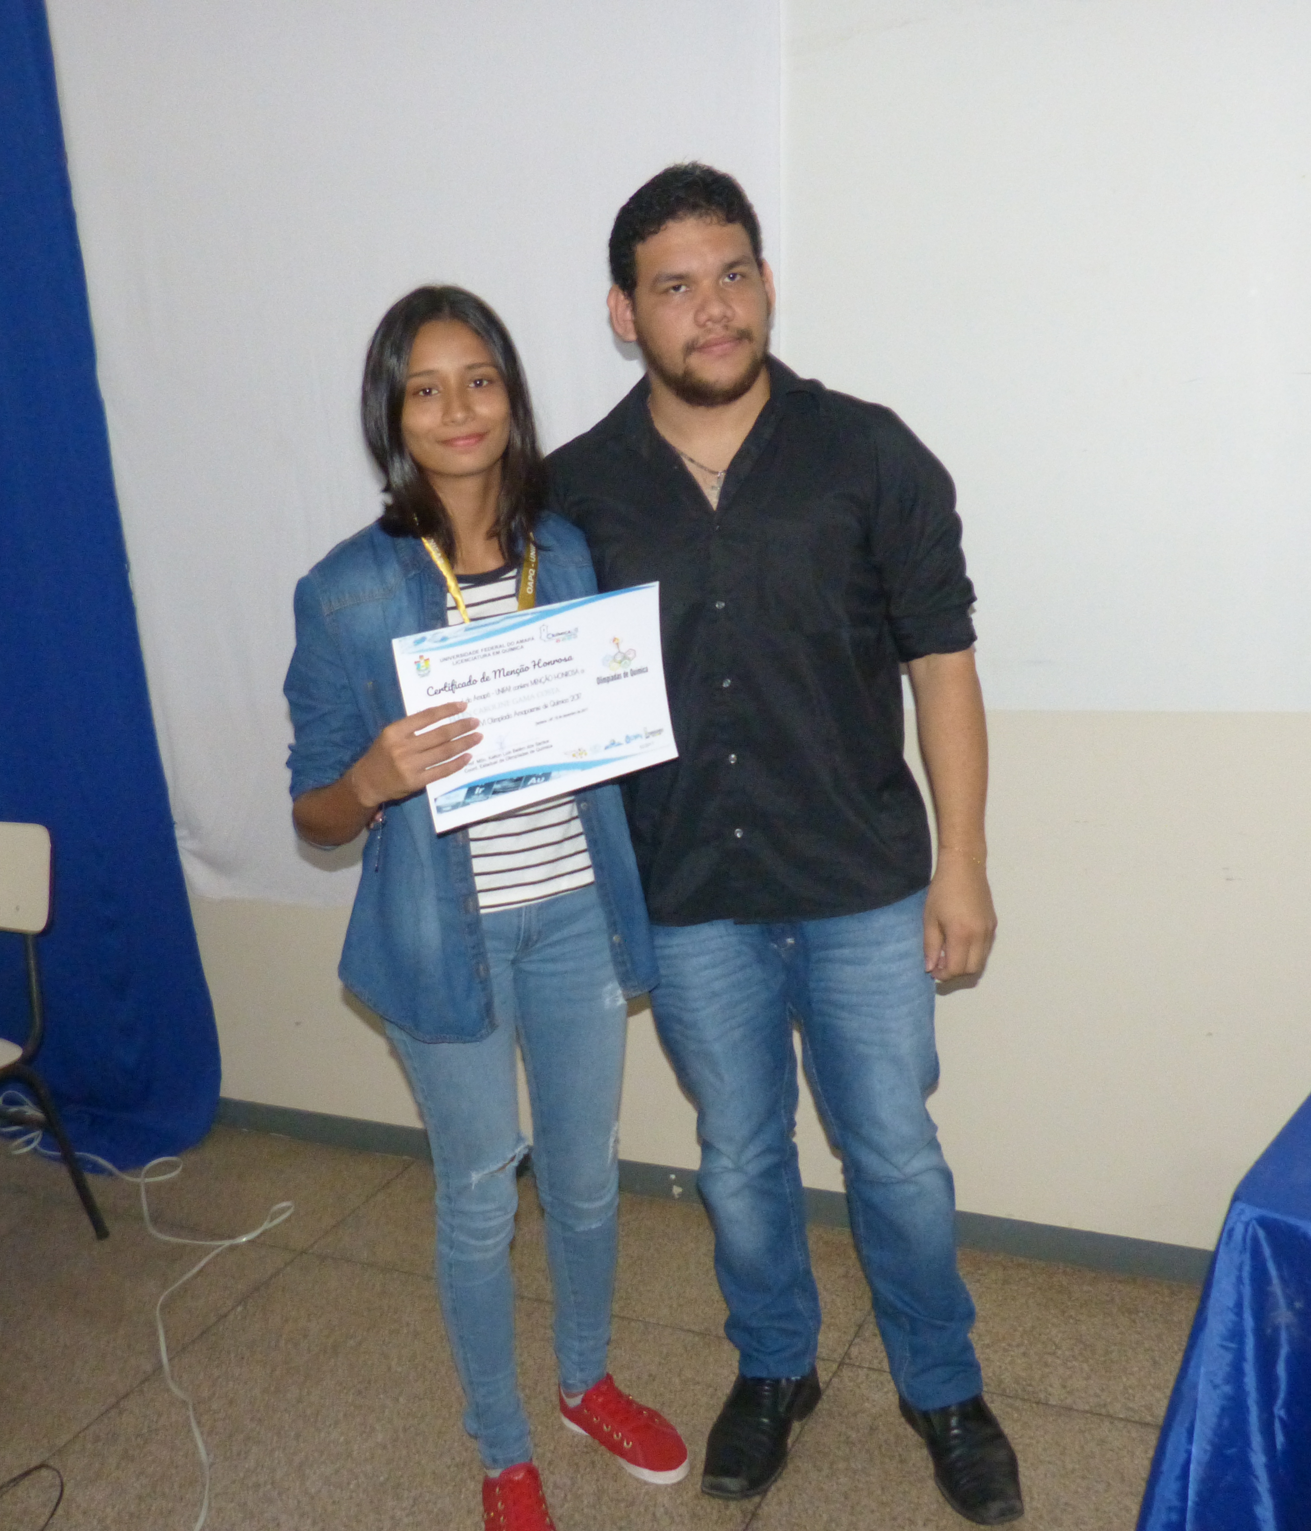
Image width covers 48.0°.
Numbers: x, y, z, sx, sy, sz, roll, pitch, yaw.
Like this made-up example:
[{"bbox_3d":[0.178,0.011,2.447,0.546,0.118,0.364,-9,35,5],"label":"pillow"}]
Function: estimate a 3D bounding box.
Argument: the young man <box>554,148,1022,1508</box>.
[{"bbox_3d":[0.145,0.121,1.908,0.570,1.695,0.400,-2,13,13],"label":"young man"}]

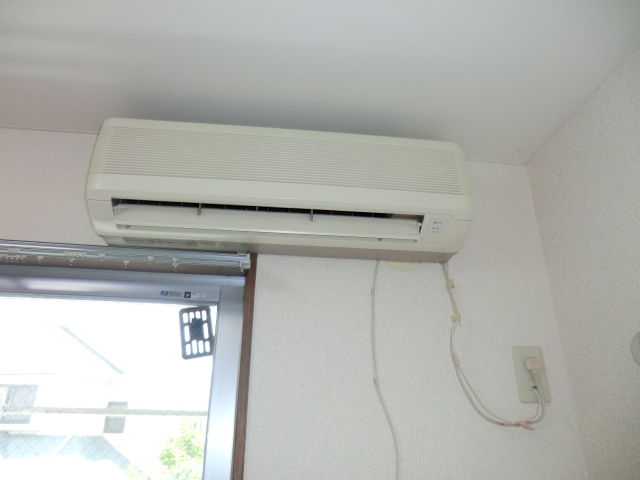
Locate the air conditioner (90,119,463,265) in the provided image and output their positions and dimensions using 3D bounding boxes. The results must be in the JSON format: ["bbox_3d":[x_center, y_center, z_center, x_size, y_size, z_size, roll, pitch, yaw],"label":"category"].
[{"bbox_3d":[-0.074,-0.109,1.005,0.788,0.242,0.162,3,-24,-5],"label":"air conditioner"}]

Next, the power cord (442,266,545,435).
[{"bbox_3d":[0.383,0.218,0.979,0.203,0.365,0.040,3,-24,-5],"label":"power cord"}]

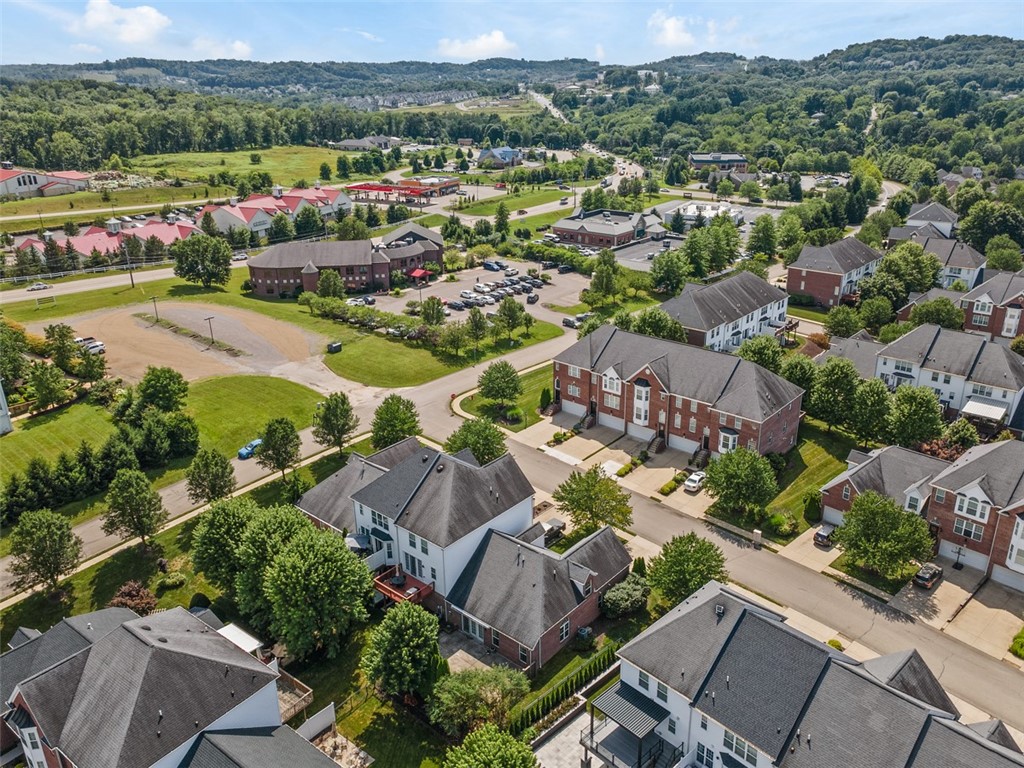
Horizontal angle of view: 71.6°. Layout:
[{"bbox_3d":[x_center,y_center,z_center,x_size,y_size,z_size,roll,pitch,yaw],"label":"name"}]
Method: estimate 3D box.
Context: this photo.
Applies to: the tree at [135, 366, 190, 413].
[{"bbox_3d":[-56.660,1.480,115.230,7.600,9.000,7.600,-11,24,-26],"label":"tree"}]

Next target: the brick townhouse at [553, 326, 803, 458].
[{"bbox_3d":[24.760,0.280,110.560,35.900,14.100,15.600,18,28,39],"label":"brick townhouse"}]

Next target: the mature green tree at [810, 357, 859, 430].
[{"bbox_3d":[50.210,1.880,110.360,7.400,12.300,7.400,9,23,24],"label":"mature green tree"}]

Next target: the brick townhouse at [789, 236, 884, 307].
[{"bbox_3d":[91.720,-33.040,201.240,15.500,14.600,30.500,19,28,40],"label":"brick townhouse"}]

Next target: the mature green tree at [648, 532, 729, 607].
[{"bbox_3d":[18.030,19.280,72.870,7.960,7.670,7.960,-1,21,0],"label":"mature green tree"}]

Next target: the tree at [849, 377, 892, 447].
[{"bbox_3d":[52.215,4.386,103.721,6.200,10.800,6.200,-1,21,0],"label":"tree"}]

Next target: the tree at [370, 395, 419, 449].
[{"bbox_3d":[-17.070,5.850,104.460,7.270,8.740,7.270,-1,21,0],"label":"tree"}]

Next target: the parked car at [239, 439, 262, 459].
[{"bbox_3d":[-37.060,9.330,103.470,1.880,1.480,4.800,16,27,37],"label":"parked car"}]

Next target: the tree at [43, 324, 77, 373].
[{"bbox_3d":[-85.690,-6.390,134.650,5.200,10.200,5.200,-14,25,-31],"label":"tree"}]

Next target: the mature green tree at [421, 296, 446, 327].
[{"bbox_3d":[-15.854,-14.504,143.626,5.300,6.600,5.300,-1,21,0],"label":"mature green tree"}]

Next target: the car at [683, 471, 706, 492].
[{"bbox_3d":[25.177,12.588,94.705,1.860,1.460,4.800,18,28,39],"label":"car"}]

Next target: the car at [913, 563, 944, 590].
[{"bbox_3d":[48.631,22.503,83.000,4.450,1.650,1.850,-18,26,-39],"label":"car"}]

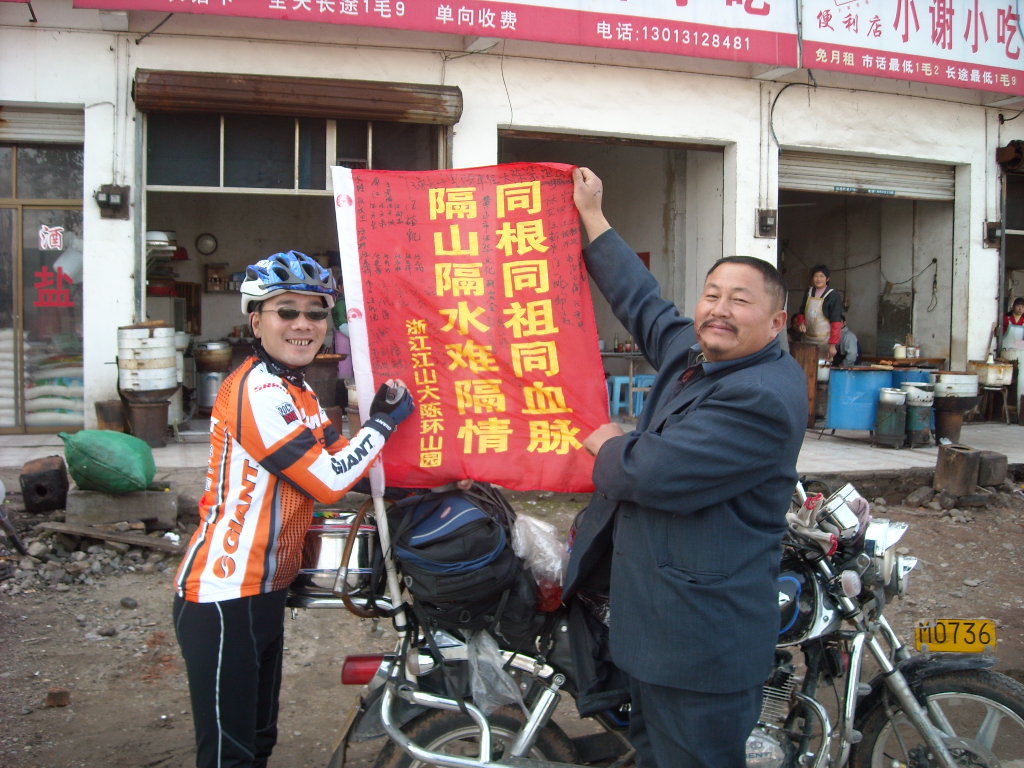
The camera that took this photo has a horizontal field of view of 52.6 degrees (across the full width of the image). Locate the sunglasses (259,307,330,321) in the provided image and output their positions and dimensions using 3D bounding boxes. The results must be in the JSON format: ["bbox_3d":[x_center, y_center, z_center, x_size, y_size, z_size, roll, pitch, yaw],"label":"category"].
[{"bbox_3d":[-0.533,-0.169,2.549,0.138,0.042,0.135,-1,4,-33],"label":"sunglasses"}]

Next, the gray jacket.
[{"bbox_3d":[0.409,0.170,2.400,0.500,1.030,0.480,-1,4,-33],"label":"gray jacket"}]

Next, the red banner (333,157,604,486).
[{"bbox_3d":[-0.107,-0.139,2.600,0.610,0.840,0.100,-5,2,-2],"label":"red banner"}]

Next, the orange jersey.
[{"bbox_3d":[-0.584,0.240,2.600,0.470,0.600,0.440,3,4,32],"label":"orange jersey"}]

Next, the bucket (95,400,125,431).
[{"bbox_3d":[-3.520,0.347,9.100,0.320,0.380,0.320,0,3,-16],"label":"bucket"}]

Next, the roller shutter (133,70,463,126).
[{"bbox_3d":[-1.858,-2.558,9.285,2.900,0.360,0.360,0,3,-16],"label":"roller shutter"}]

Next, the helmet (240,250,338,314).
[{"bbox_3d":[-0.559,-0.257,2.600,0.215,0.170,0.285,-2,4,-38],"label":"helmet"}]

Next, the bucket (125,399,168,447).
[{"bbox_3d":[-3.168,0.363,9.050,0.380,0.410,0.380,0,3,-16],"label":"bucket"}]

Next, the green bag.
[{"bbox_3d":[-2.715,0.527,6.950,0.640,0.430,0.460,0,3,-15],"label":"green bag"}]

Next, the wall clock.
[{"bbox_3d":[-3.511,-1.603,11.900,0.280,0.280,0.050,0,3,-16],"label":"wall clock"}]

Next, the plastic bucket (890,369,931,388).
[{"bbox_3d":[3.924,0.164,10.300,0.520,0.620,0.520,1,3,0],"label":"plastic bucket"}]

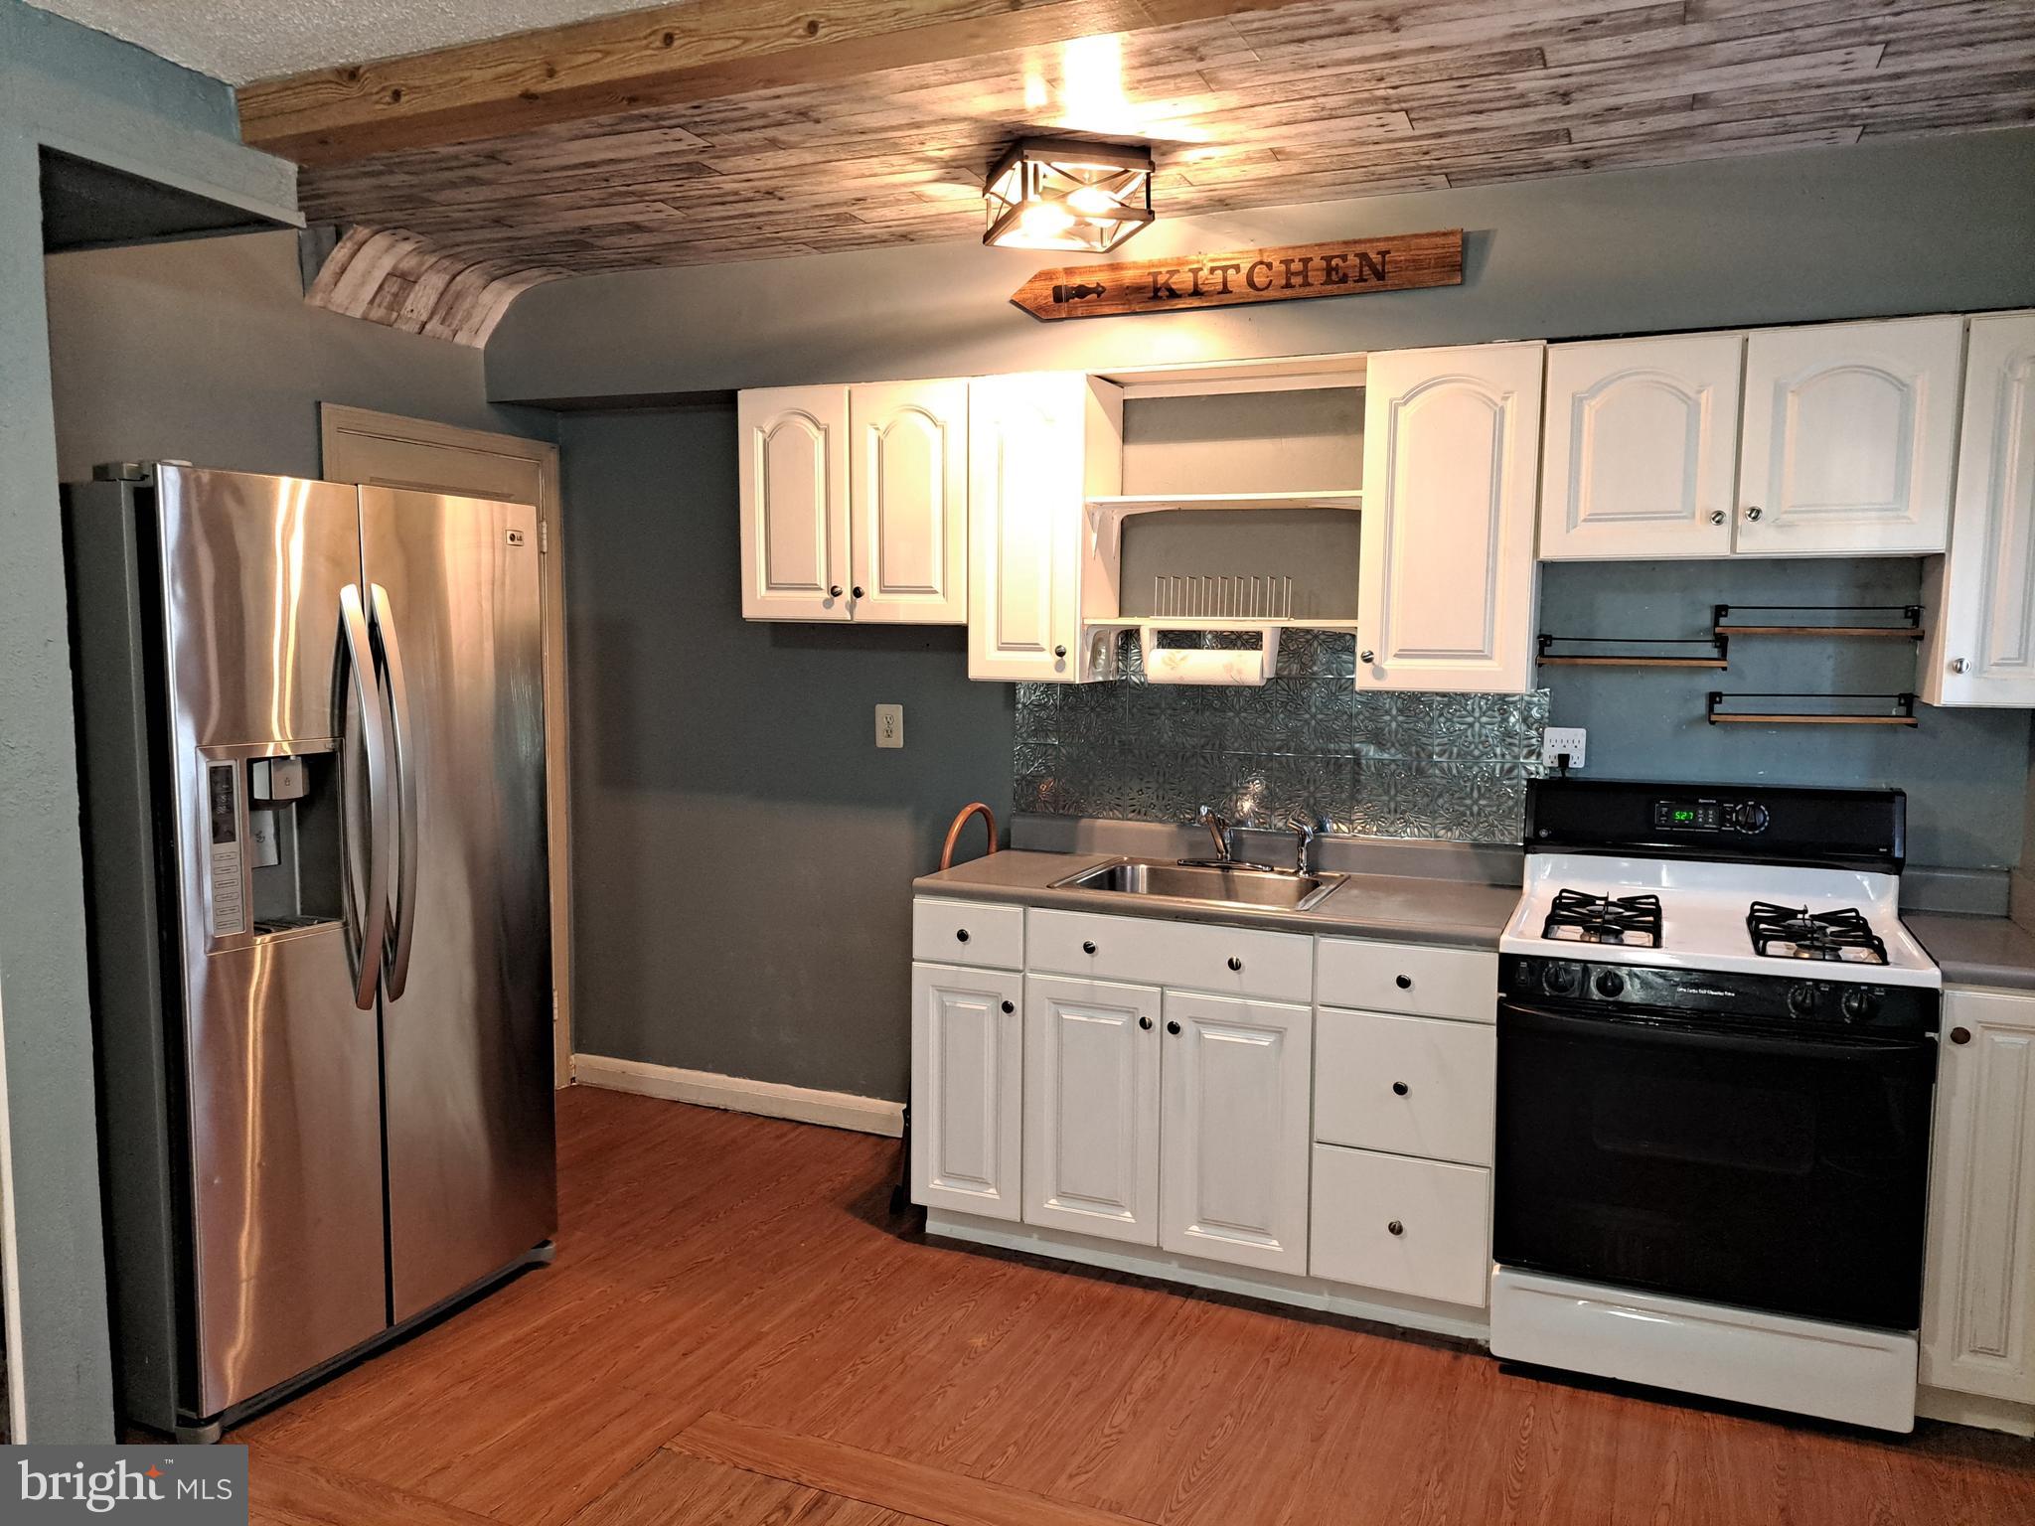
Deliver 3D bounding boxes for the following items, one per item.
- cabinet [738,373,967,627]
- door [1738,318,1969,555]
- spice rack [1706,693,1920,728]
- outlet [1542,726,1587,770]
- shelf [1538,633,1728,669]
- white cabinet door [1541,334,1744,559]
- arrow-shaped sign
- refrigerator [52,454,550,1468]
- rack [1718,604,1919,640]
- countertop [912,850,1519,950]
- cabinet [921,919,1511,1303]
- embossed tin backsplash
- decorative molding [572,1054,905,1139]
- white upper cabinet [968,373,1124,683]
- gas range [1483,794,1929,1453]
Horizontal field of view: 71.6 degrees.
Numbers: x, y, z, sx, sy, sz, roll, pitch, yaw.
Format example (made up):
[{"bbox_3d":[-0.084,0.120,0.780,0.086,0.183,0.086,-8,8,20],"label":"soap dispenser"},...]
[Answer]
[{"bbox_3d":[-0.376,-0.695,3.881,0.686,0.603,0.344,3,6,23],"label":"cabinet"},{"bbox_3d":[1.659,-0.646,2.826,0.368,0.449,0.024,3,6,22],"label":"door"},{"bbox_3d":[1.765,-0.117,3.144,0.396,0.071,0.120,3,6,23],"label":"spice rack"},{"bbox_3d":[1.315,-0.037,3.389,0.094,0.094,0.038,3,6,23],"label":"outlet"},{"bbox_3d":[1.441,-0.263,3.315,0.406,0.078,0.130,3,6,22],"label":"shelf"},{"bbox_3d":[1.307,-0.657,2.967,0.371,0.446,0.024,3,6,22],"label":"white cabinet door"},{"bbox_3d":[0.482,-1.130,3.300,1.078,0.120,0.020,3,6,23],"label":"arrow-shaped sign"},{"bbox_3d":[-1.625,0.333,3.084,0.850,1.800,0.895,3,6,25],"label":"refrigerator"},{"bbox_3d":[1.787,-0.317,3.166,0.406,0.076,0.130,3,6,22],"label":"rack"},{"bbox_3d":[0.500,0.318,3.485,1.392,0.040,0.635,3,6,22],"label":"countertop"},{"bbox_3d":[0.492,0.764,3.539,1.375,0.866,0.615,3,6,22],"label":"cabinet"},{"bbox_3d":[0.643,-0.078,3.724,1.418,0.518,0.020,3,6,22],"label":"embossed tin backsplash"},{"bbox_3d":[-0.842,1.051,4.444,1.374,0.105,0.022,3,6,22],"label":"decorative molding"},{"bbox_3d":[0.081,-0.596,3.695,0.305,0.759,0.344,3,6,23],"label":"white upper cabinet"},{"bbox_3d":[1.459,0.665,3.029,0.760,1.184,0.671,3,6,23],"label":"gas range"}]

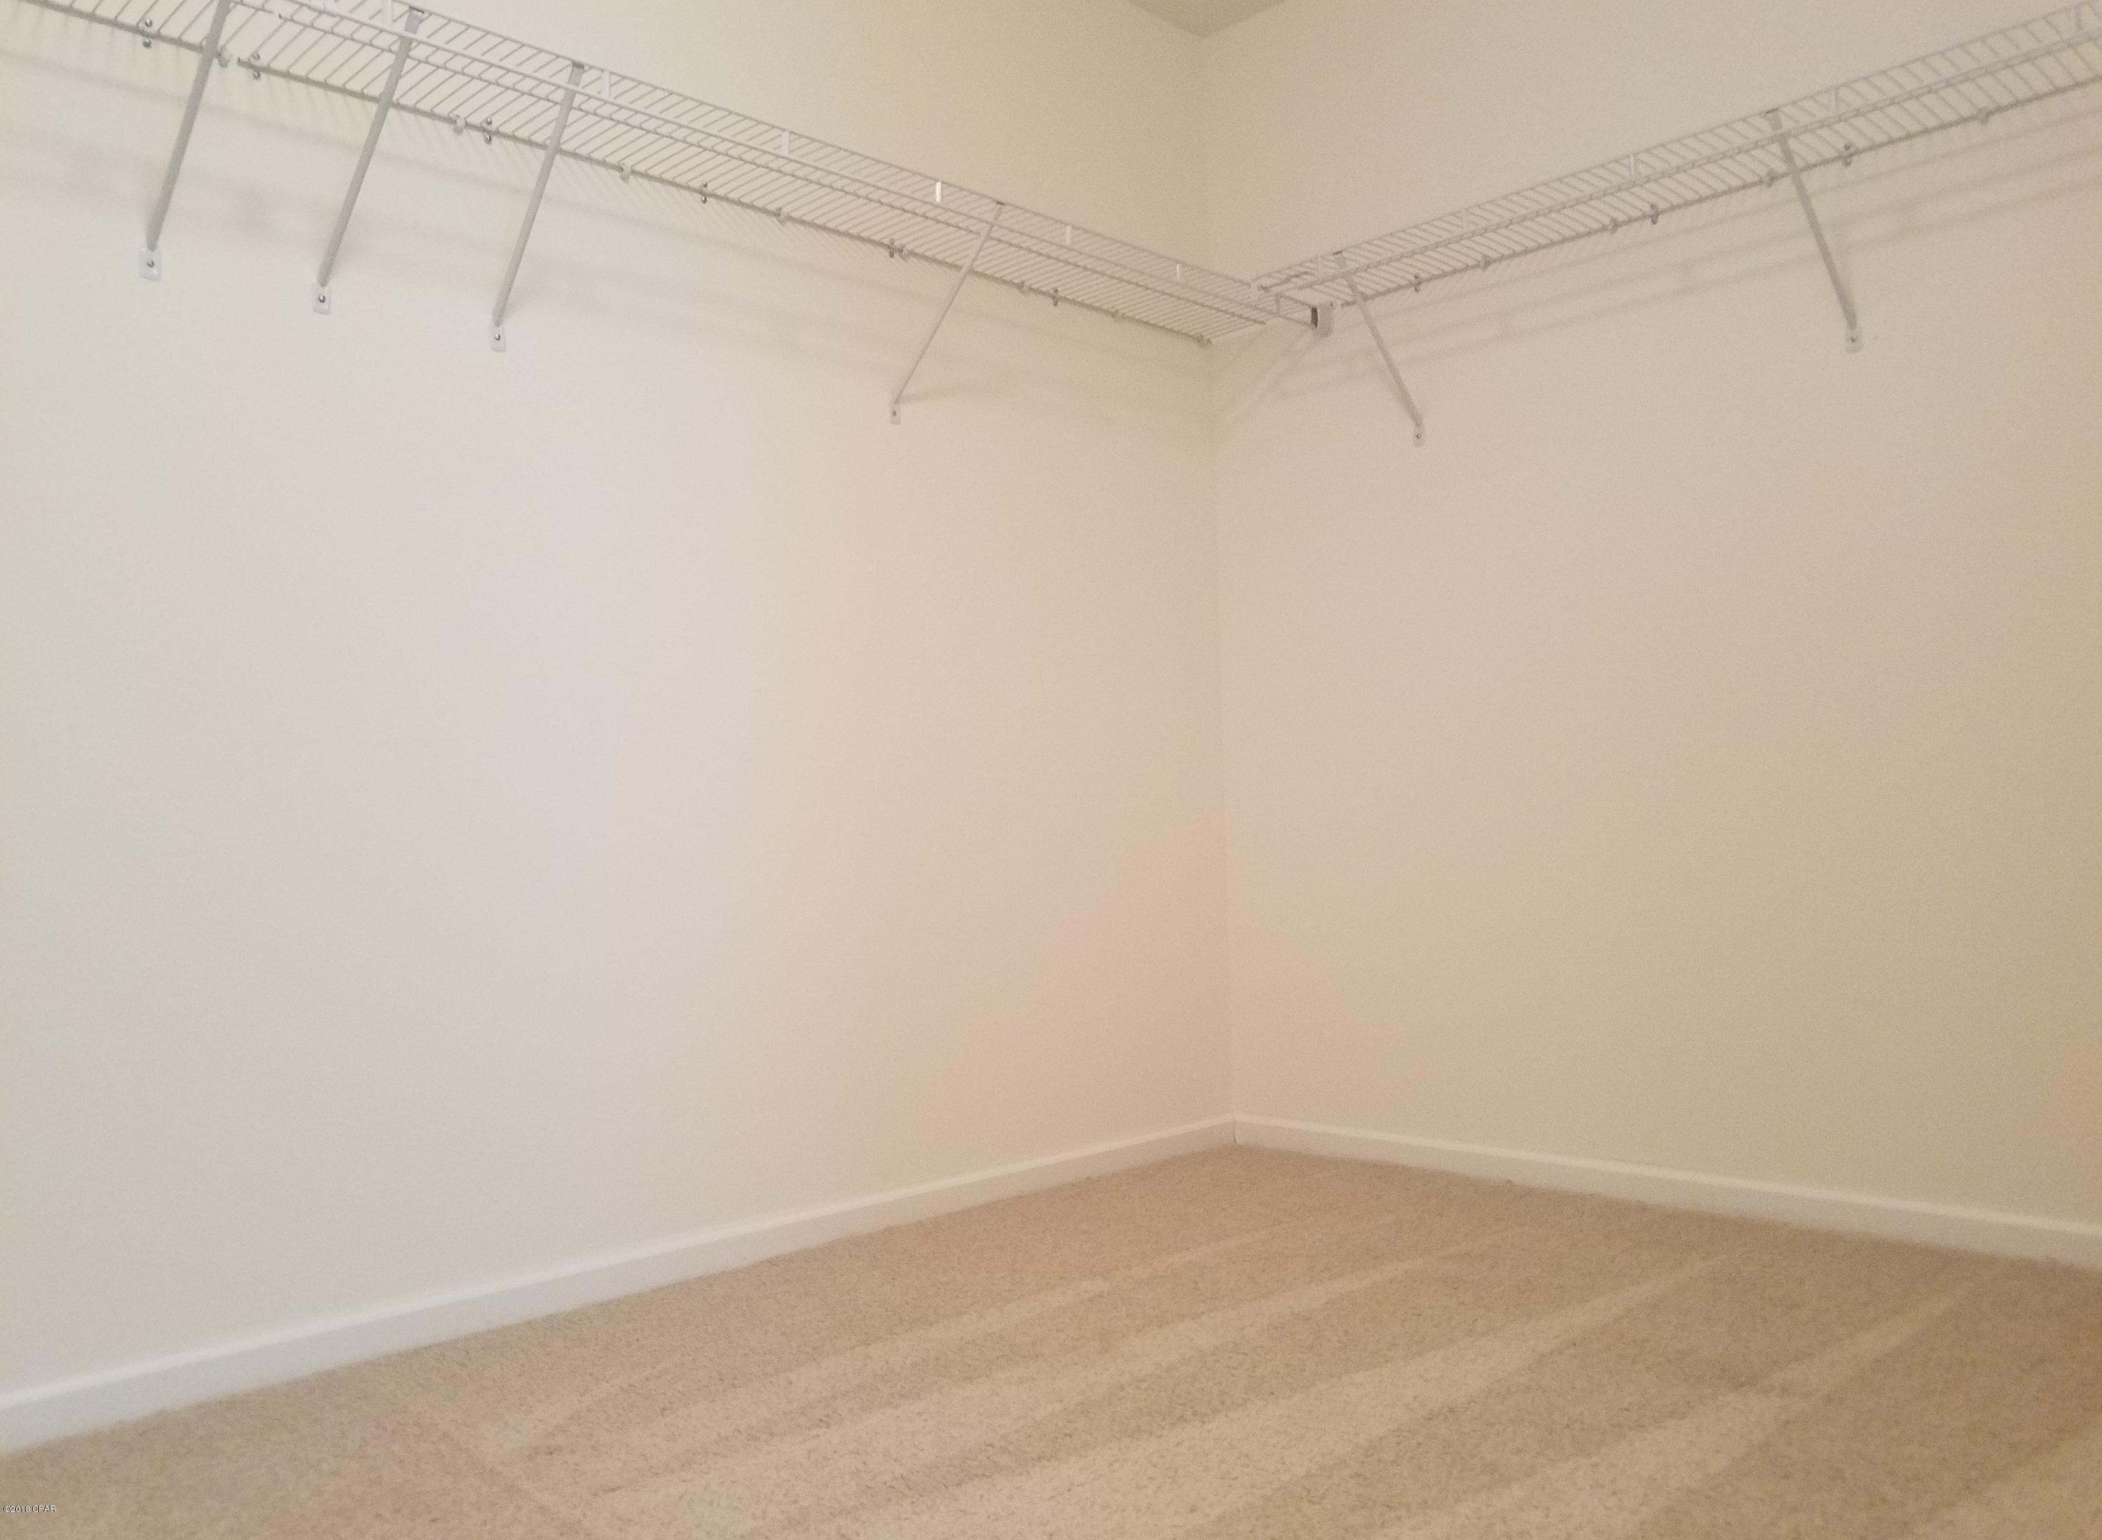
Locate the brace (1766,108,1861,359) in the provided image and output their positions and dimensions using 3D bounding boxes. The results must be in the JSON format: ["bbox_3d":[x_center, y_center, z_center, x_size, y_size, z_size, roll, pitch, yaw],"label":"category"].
[{"bbox_3d":[1.235,-0.868,2.554,0.300,0.335,0.032,0,-2,-44],"label":"brace"}]

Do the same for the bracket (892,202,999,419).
[{"bbox_3d":[-0.188,-0.821,2.853,0.300,0.340,0.032,-3,-2,44],"label":"bracket"}]

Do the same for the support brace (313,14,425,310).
[{"bbox_3d":[-0.926,-0.822,2.144,0.300,0.337,0.032,-3,-2,44],"label":"support brace"}]

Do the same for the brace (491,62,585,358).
[{"bbox_3d":[-0.751,-0.819,2.312,0.300,0.344,0.032,-3,-2,44],"label":"brace"}]

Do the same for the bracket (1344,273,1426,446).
[{"bbox_3d":[0.655,-0.825,3.126,0.285,0.326,0.032,0,-2,-44],"label":"bracket"}]

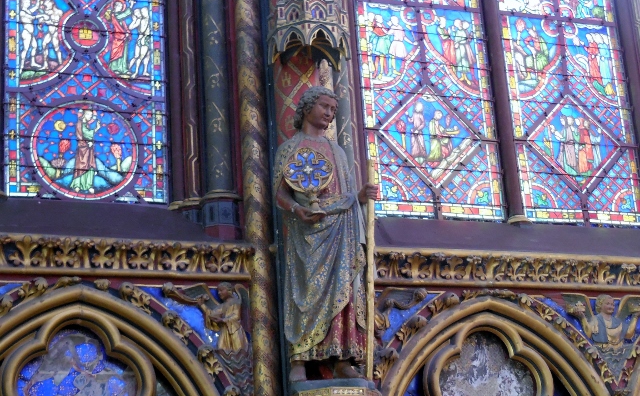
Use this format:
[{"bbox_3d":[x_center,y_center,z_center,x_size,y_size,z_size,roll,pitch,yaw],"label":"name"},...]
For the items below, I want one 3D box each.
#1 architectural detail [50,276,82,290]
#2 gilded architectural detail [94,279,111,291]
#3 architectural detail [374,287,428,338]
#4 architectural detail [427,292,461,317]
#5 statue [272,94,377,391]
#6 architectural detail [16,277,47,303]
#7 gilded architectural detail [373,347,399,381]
[{"bbox_3d":[-1.451,0.489,7.409,0.181,0.083,0.090,3,-20,-18],"label":"architectural detail"},{"bbox_3d":[-1.256,0.500,7.474,0.092,0.072,0.090,3,-20,-18],"label":"gilded architectural detail"},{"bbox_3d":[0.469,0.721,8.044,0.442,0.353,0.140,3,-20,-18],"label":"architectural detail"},{"bbox_3d":[0.775,0.669,8.126,0.233,0.156,0.100,3,-20,-18],"label":"architectural detail"},{"bbox_3d":[0.035,0.213,7.559,0.590,1.800,0.440,1,-20,-14],"label":"statue"},{"bbox_3d":[-1.629,0.519,7.335,0.178,0.153,0.100,3,-20,-18],"label":"architectural detail"},{"bbox_3d":[0.386,1.005,7.863,0.196,0.210,0.100,3,-20,-18],"label":"gilded architectural detail"}]

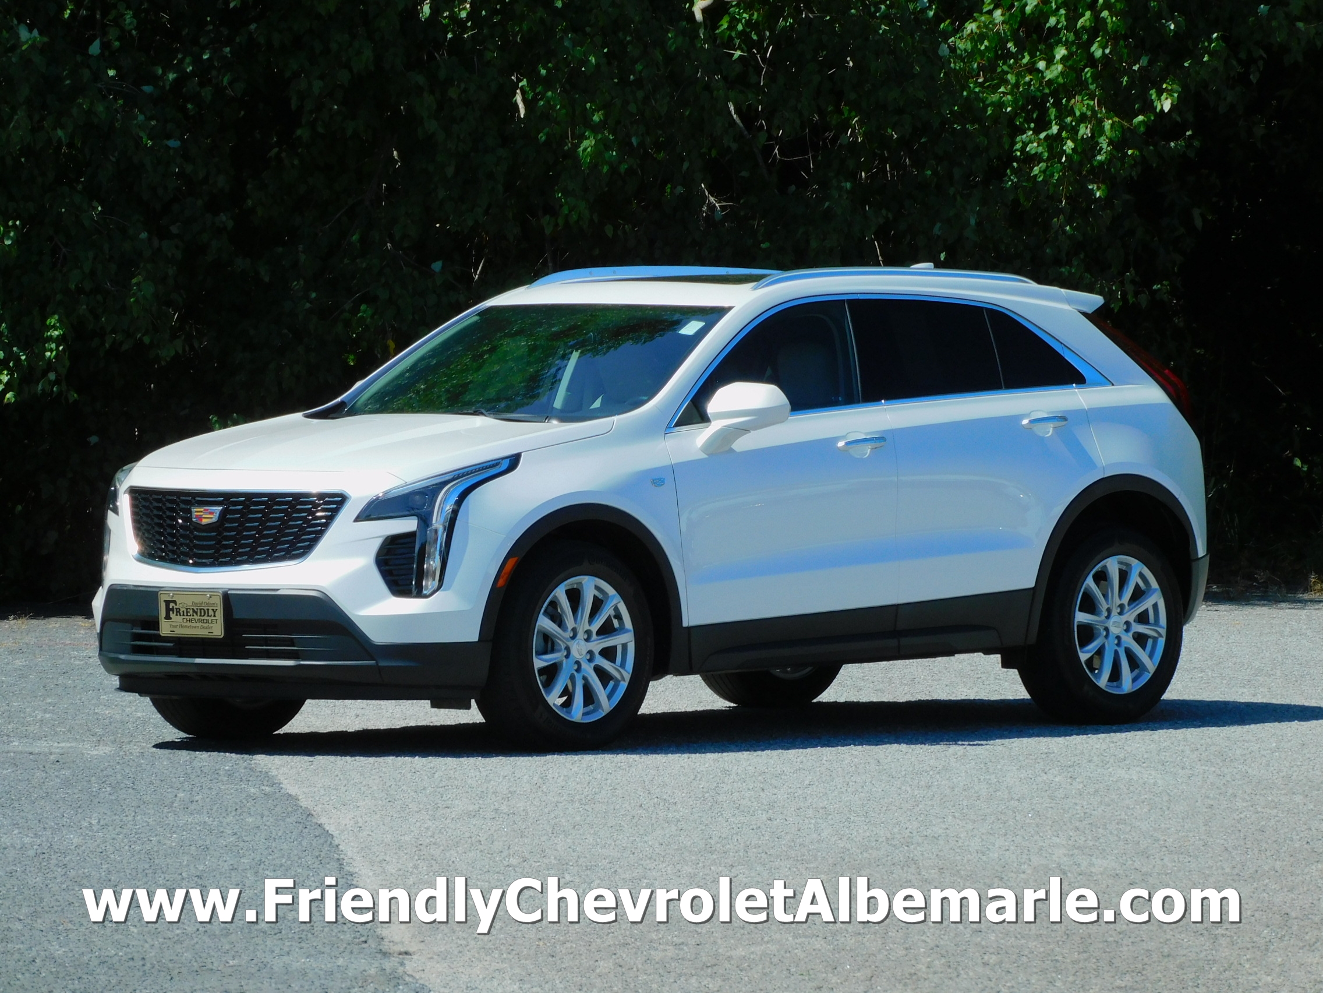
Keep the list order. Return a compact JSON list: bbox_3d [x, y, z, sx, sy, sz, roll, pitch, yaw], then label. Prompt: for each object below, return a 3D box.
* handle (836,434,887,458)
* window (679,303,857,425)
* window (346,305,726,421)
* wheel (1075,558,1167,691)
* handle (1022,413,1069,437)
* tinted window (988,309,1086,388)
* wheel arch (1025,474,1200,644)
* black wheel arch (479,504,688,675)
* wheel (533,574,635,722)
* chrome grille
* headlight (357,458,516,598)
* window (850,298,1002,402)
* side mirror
[{"bbox_3d":[0.699,-0.180,36.111,0.055,0.060,0.255,1,2,44],"label":"handle"},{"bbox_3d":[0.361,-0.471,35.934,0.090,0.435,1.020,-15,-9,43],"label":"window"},{"bbox_3d":[-0.444,-0.457,35.952,1.430,0.100,0.850,2,33,43],"label":"window"},{"bbox_3d":[1.566,0.455,36.949,0.210,0.495,0.495,2,2,43],"label":"wheel"},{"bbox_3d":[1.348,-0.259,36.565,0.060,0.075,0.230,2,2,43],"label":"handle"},{"bbox_3d":[1.324,-0.528,36.764,0.040,0.310,0.470,-29,-17,36],"label":"tinted window"},{"bbox_3d":[1.595,0.214,36.855,0.120,0.590,1.000,2,2,43],"label":"wheel arch"},{"bbox_3d":[-0.282,0.315,34.854,0.120,0.580,1.000,2,2,43],"label":"black wheel arch"},{"bbox_3d":[-0.340,0.518,35.193,0.210,0.497,0.497,1,2,44],"label":"wheel"},{"bbox_3d":[-1.511,0.115,35.112,1.090,0.285,0.170,1,2,44],"label":"chrome grille"},{"bbox_3d":[-0.750,0.097,34.874,0.290,0.485,0.520,1,2,44],"label":"headlight"},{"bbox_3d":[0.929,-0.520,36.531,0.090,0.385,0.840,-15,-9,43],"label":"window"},{"bbox_3d":[0.281,-0.271,35.356,0.260,0.235,0.190,2,2,43],"label":"side mirror"}]

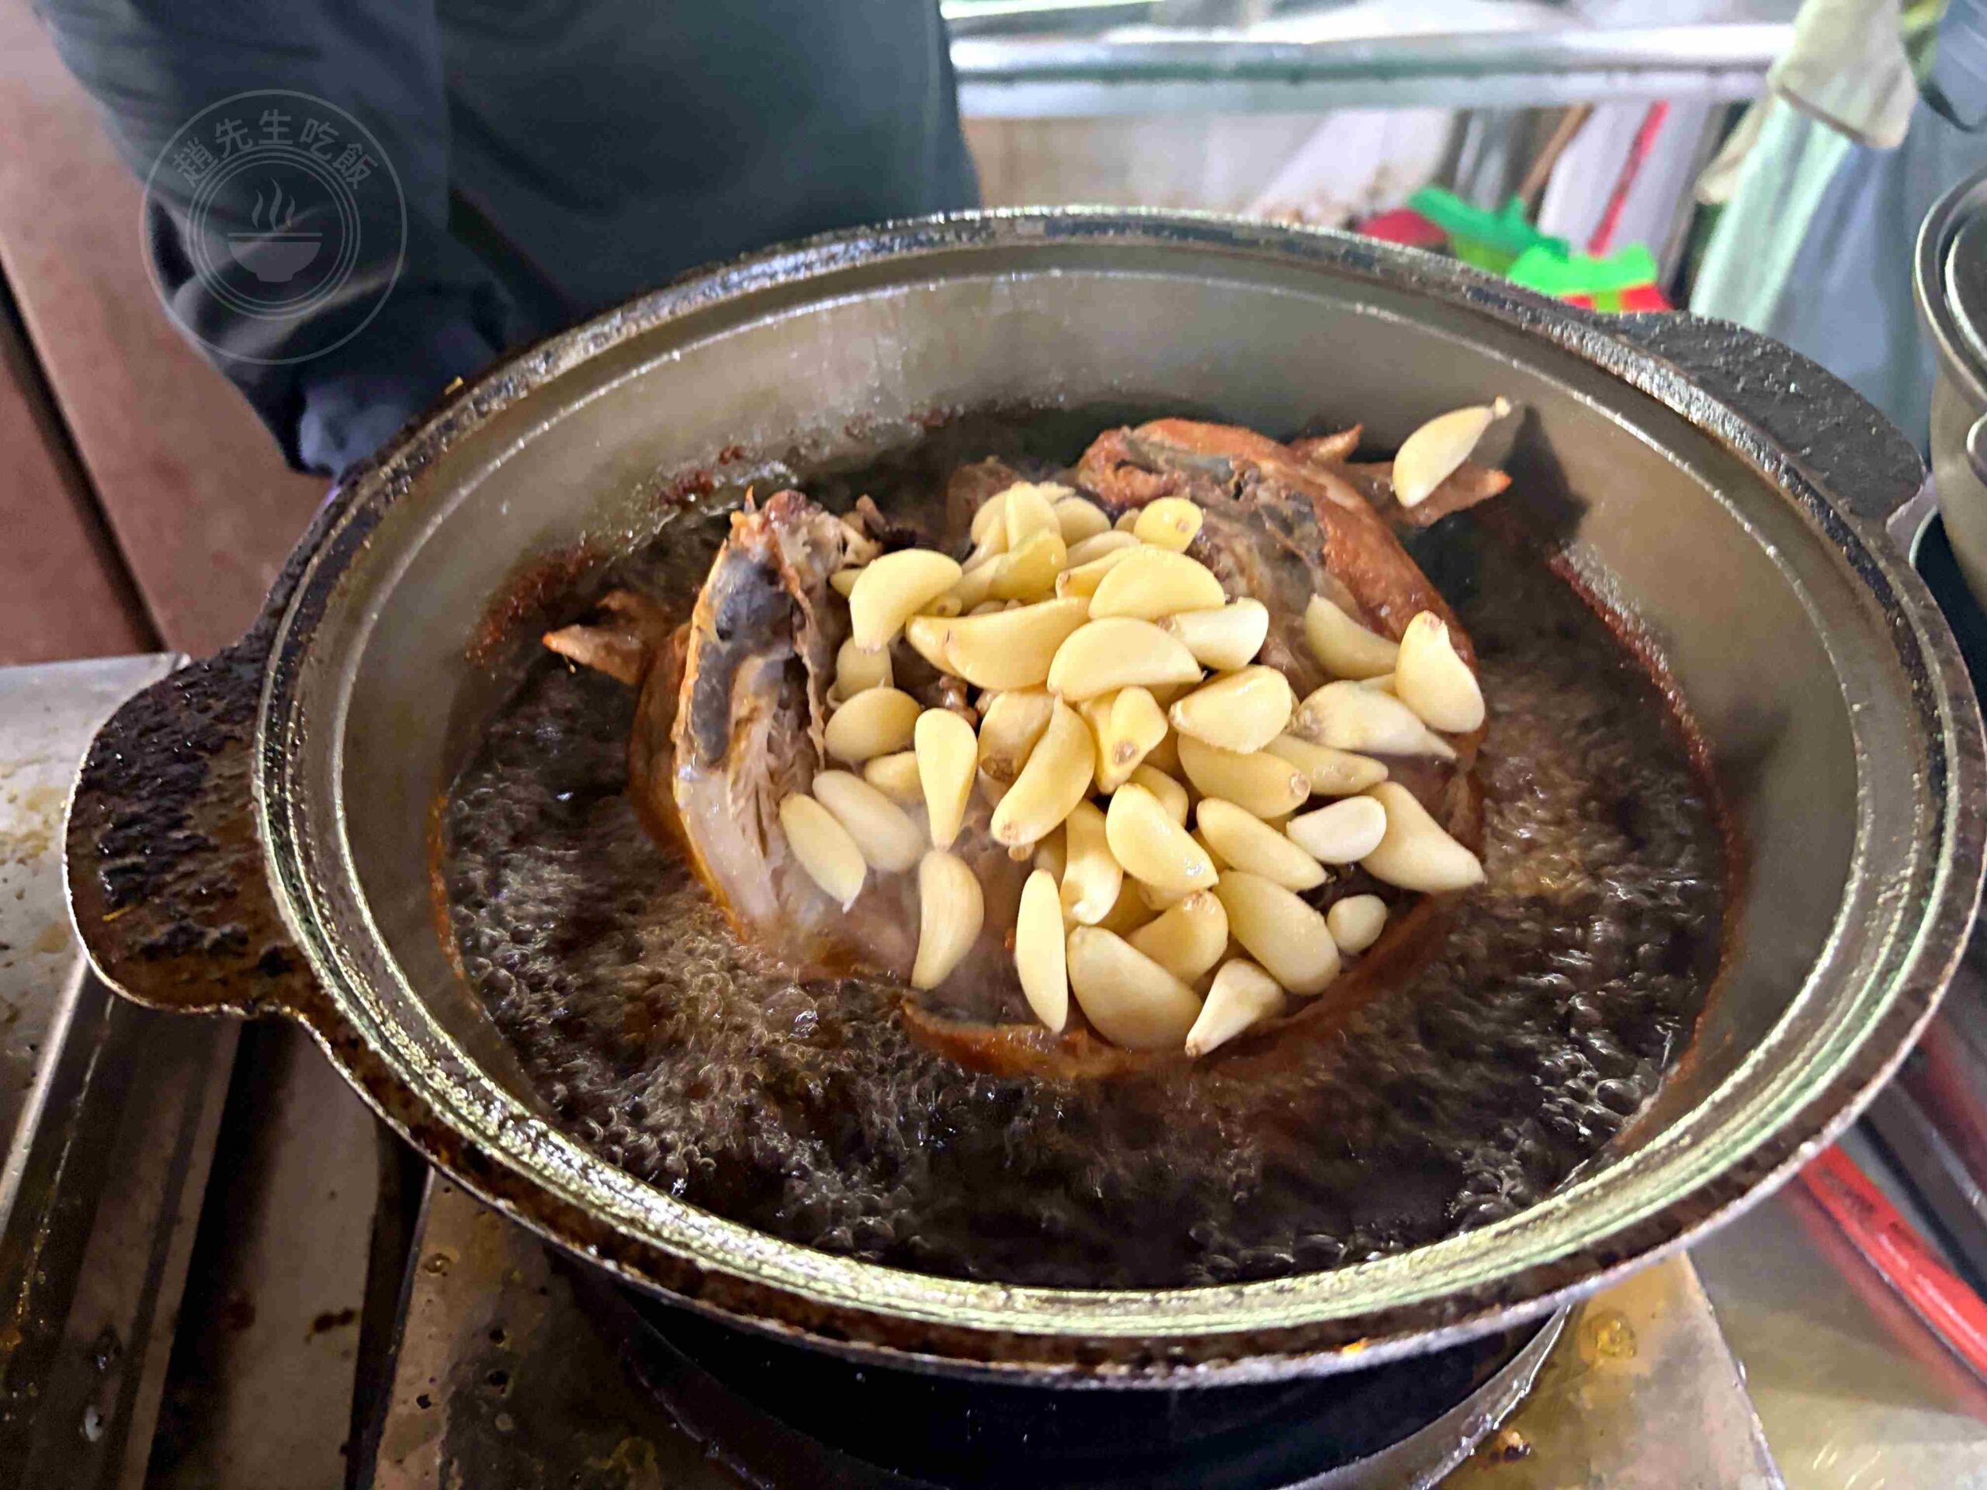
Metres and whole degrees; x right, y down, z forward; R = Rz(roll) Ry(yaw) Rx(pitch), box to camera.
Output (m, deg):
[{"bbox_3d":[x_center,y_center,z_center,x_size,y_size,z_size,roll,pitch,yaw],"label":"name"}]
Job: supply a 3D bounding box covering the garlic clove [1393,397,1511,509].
[{"bbox_3d":[0.121,-0.077,0.393,0.040,0.015,0.015,-44,55,-7],"label":"garlic clove"}]

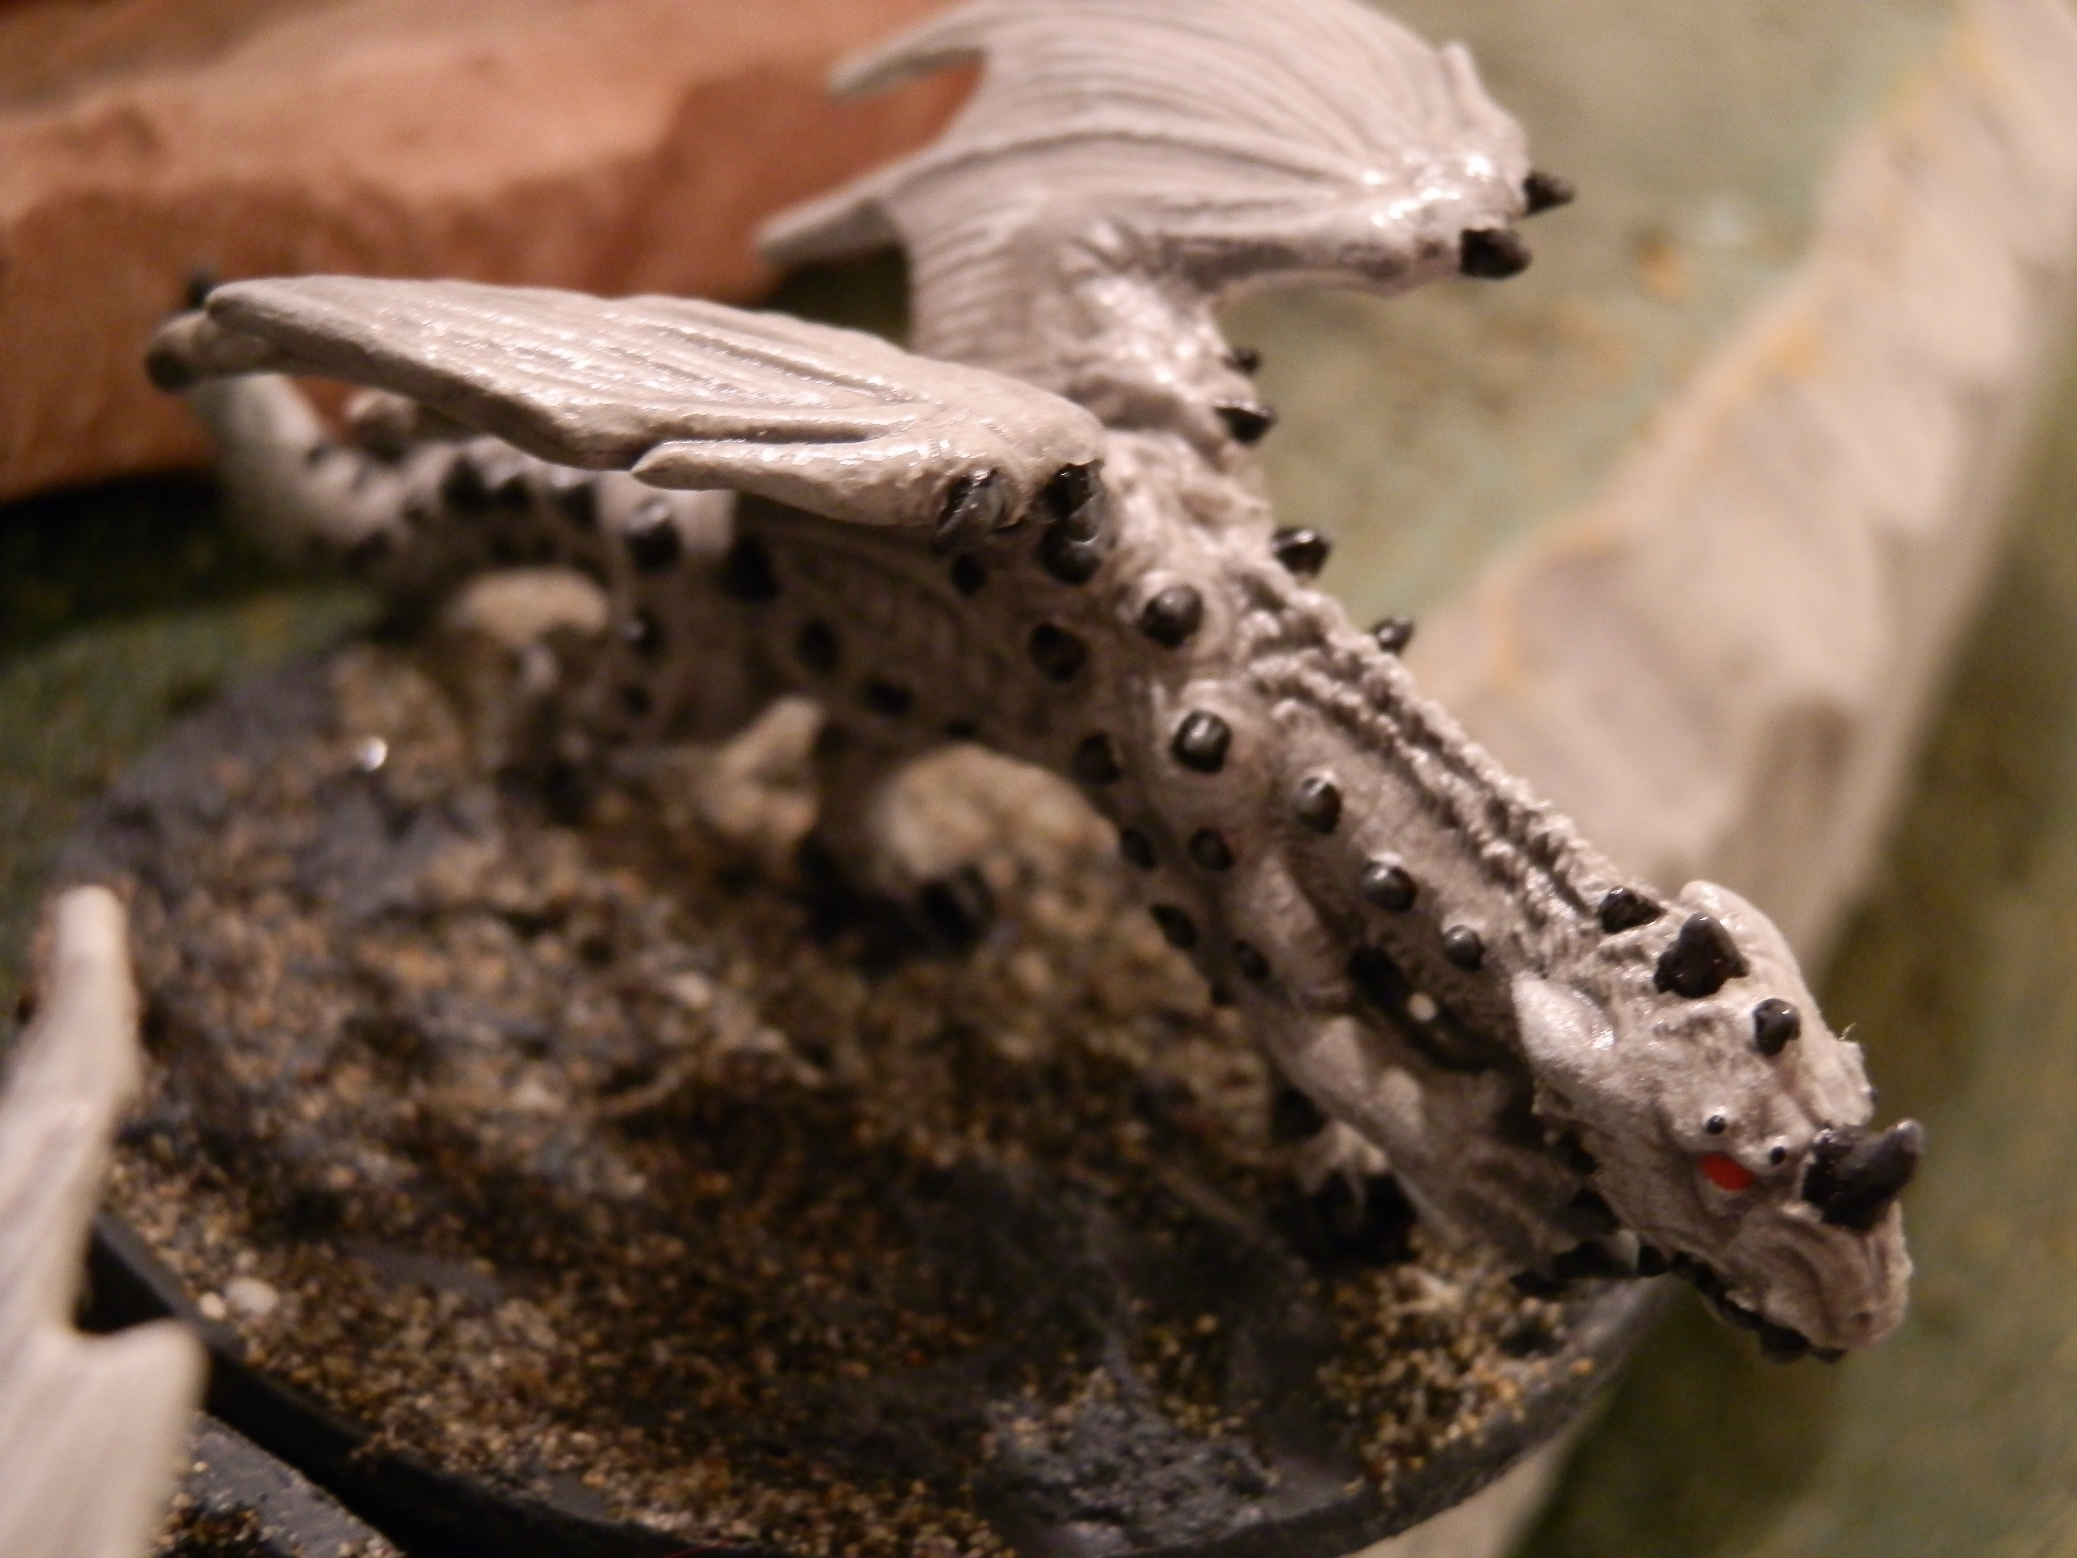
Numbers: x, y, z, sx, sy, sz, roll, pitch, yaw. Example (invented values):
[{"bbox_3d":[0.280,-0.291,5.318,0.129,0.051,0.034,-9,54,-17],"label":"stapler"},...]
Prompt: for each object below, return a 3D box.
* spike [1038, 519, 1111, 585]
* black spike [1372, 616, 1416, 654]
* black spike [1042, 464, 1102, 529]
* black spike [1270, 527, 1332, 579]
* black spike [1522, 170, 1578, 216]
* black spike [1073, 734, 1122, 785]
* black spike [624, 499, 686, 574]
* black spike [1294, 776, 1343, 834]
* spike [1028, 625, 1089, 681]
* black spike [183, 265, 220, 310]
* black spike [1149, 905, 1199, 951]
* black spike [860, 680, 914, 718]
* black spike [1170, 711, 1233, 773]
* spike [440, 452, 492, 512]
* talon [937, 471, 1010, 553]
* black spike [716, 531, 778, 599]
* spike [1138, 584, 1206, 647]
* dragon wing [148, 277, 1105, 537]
[{"bbox_3d":[0.001,-0.008,0.131,0.002,0.002,0.002,27,1,29],"label":"spike"},{"bbox_3d":[0.012,-0.005,0.129,0.002,0.001,0.001,-43,41,6],"label":"black spike"},{"bbox_3d":[0.001,-0.008,0.104,0.002,0.002,0.002,4,22,11],"label":"black spike"},{"bbox_3d":[0.008,-0.007,0.112,0.002,0.002,0.002,-13,-6,27],"label":"black spike"},{"bbox_3d":[0.016,-0.018,0.115,0.002,0.001,0.001,12,34,15],"label":"black spike"},{"bbox_3d":[0.002,-0.001,0.112,0.001,0.001,0.001,13,29,24],"label":"black spike"},{"bbox_3d":[-0.016,-0.010,0.148,0.002,0.003,0.002,27,70,29],"label":"black spike"},{"bbox_3d":[0.010,0.001,0.125,0.002,0.002,0.002,27,-3,29],"label":"black spike"},{"bbox_3d":[0.001,-0.004,0.110,0.002,0.002,0.001,6,19,17],"label":"spike"},{"bbox_3d":[-0.029,-0.017,0.128,0.001,0.002,0.001,0,18,0],"label":"black spike"},{"bbox_3d":[0.004,0.005,0.111,0.001,0.001,0.001,19,40,24],"label":"black spike"},{"bbox_3d":[-0.006,-0.003,0.140,0.002,0.002,0.002,27,34,29],"label":"black spike"},{"bbox_3d":[0.006,-0.001,0.129,0.002,0.002,0.002,27,1,29],"label":"black spike"},{"bbox_3d":[-0.025,-0.013,0.158,0.002,0.003,0.002,27,61,29],"label":"spike"},{"bbox_3d":[-0.002,-0.007,0.102,0.002,0.002,0.003,24,56,25],"label":"talon"},{"bbox_3d":[-0.012,-0.008,0.144,0.002,0.003,0.002,27,61,29],"label":"black spike"},{"bbox_3d":[0.005,-0.006,0.131,0.002,0.002,0.002,27,79,29],"label":"spike"},{"bbox_3d":[-0.015,-0.014,0.135,0.043,0.006,0.017,10,40,30],"label":"dragon wing"}]

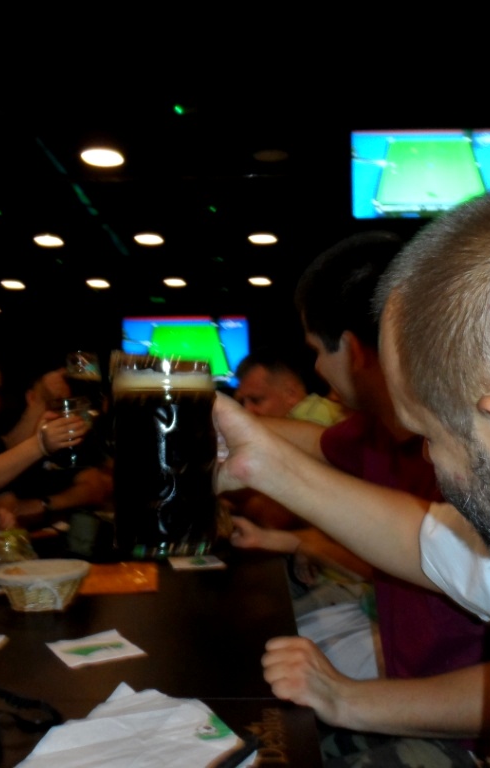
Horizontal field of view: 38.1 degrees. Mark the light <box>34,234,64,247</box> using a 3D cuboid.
[{"bbox_3d":[-1.985,-1.447,7.169,0.290,0.060,0.290,-1,-2,-1],"label":"light"}]

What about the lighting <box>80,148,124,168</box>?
[{"bbox_3d":[-0.984,-1.560,4.894,0.290,0.060,0.290,-1,-2,-1],"label":"lighting"}]

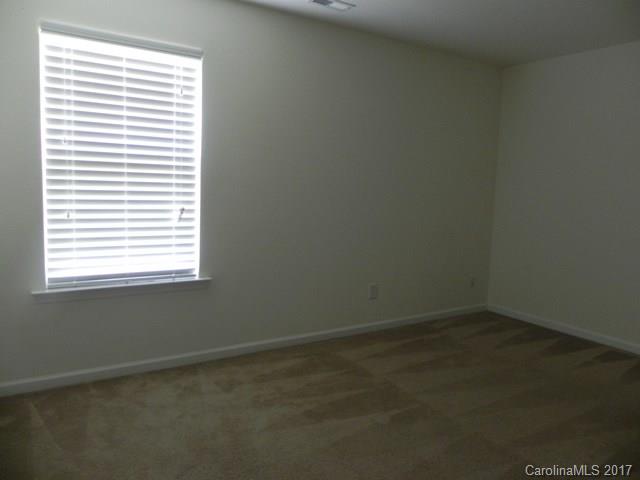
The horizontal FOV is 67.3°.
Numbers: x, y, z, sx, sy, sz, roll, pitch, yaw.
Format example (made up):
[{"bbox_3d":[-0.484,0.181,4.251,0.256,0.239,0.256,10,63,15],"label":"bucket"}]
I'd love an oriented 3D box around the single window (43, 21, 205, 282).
[{"bbox_3d":[-1.182,-0.470,2.971,0.902,1.491,0.065,-2,8,-33],"label":"single window"}]

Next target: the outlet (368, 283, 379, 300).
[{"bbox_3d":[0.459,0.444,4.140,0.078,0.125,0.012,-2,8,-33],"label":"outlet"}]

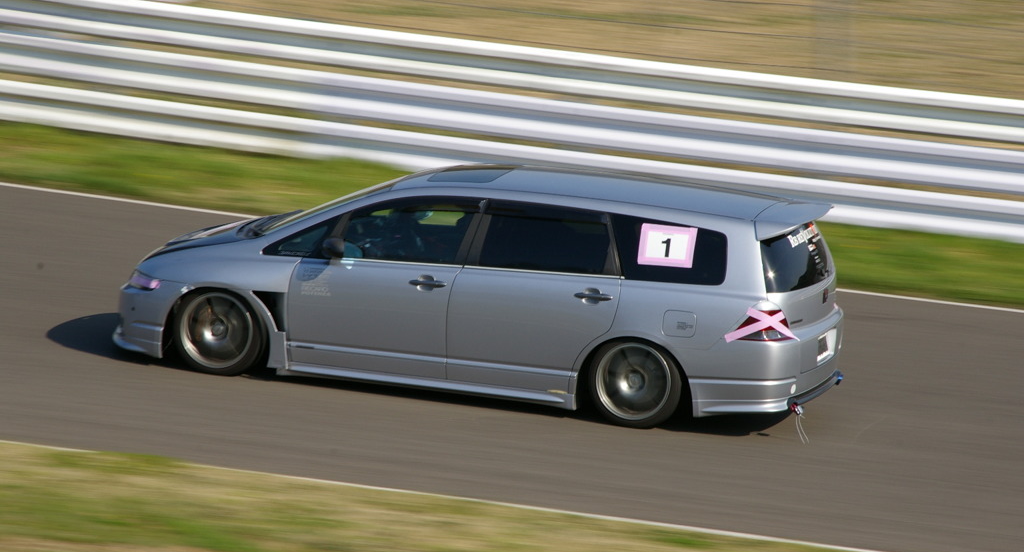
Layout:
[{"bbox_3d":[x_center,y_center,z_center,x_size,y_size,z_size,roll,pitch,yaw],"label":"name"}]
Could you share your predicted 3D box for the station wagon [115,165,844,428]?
[{"bbox_3d":[-0.230,-0.035,39.850,4.780,1.460,1.800,7,11,17],"label":"station wagon"}]

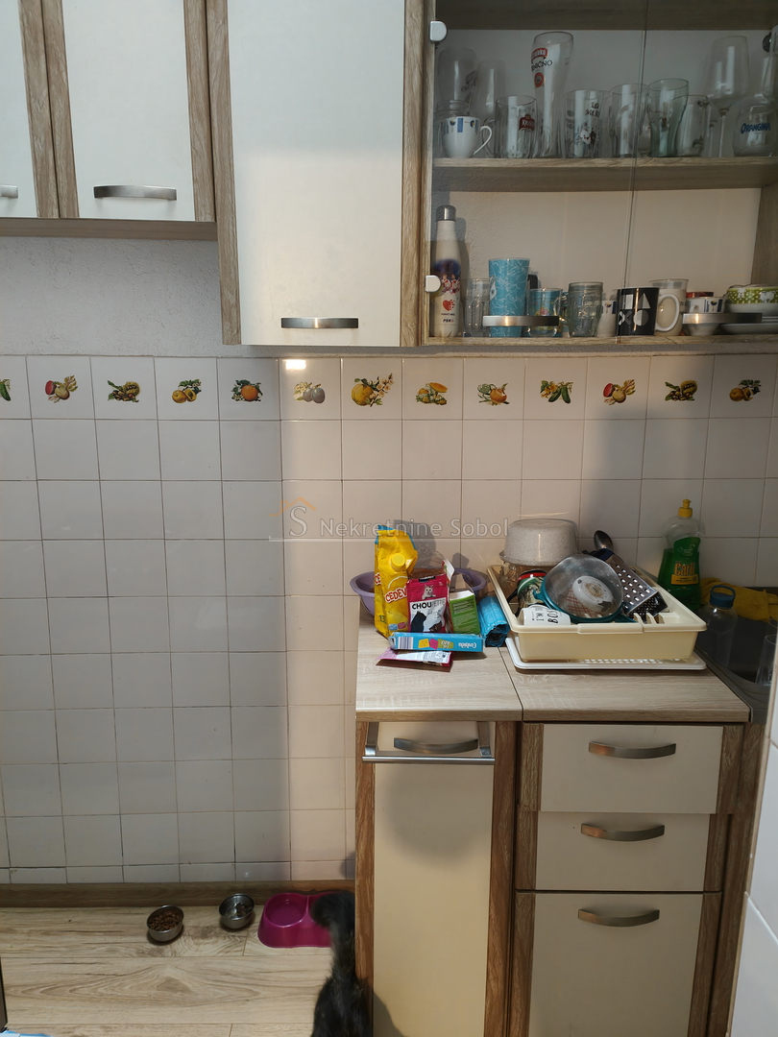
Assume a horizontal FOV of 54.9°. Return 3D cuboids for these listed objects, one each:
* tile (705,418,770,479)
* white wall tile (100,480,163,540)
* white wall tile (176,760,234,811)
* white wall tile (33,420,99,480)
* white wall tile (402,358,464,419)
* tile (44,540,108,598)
[{"bbox_3d":[0.880,-0.177,1.889,0.150,0.150,0.009,0,10,-1],"label":"tile"},{"bbox_3d":[-0.650,-0.021,1.906,0.149,0.149,0.008,0,11,-1],"label":"white wall tile"},{"bbox_3d":[-0.500,0.729,2.044,0.149,0.149,0.008,0,11,-1],"label":"white wall tile"},{"bbox_3d":[-0.795,-0.169,1.848,0.149,0.149,0.008,0,10,-1],"label":"white wall tile"},{"bbox_3d":[0.108,-0.317,1.839,0.149,0.149,0.008,0,10,-1],"label":"white wall tile"},{"bbox_3d":[-0.800,0.129,1.913,0.150,0.150,0.010,0,9,-2],"label":"tile"}]

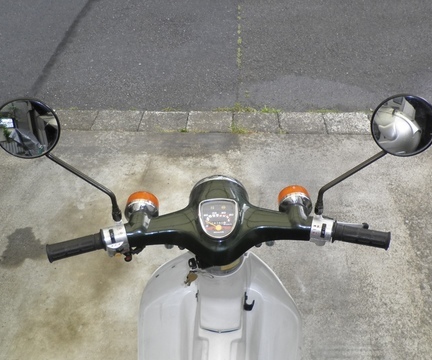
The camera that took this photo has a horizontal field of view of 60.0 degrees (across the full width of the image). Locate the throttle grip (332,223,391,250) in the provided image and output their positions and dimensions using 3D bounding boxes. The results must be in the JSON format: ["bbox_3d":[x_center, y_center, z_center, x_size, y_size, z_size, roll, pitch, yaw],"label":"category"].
[{"bbox_3d":[0.286,0.112,0.736,0.108,0.037,0.037,9,49,4],"label":"throttle grip"}]

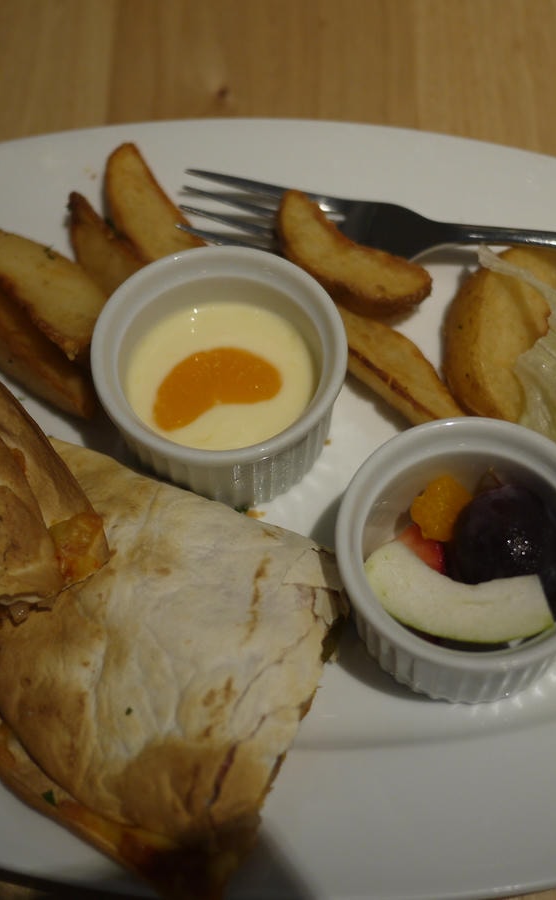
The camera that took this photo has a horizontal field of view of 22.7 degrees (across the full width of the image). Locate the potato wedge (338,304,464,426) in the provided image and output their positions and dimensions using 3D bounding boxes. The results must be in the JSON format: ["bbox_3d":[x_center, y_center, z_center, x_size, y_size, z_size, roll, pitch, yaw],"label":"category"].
[{"bbox_3d":[0.031,-0.026,0.394,0.018,0.018,0.057,-39,66,-18],"label":"potato wedge"}]

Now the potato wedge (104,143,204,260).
[{"bbox_3d":[-0.032,-0.070,0.409,0.021,0.020,0.046,-32,79,-15],"label":"potato wedge"}]

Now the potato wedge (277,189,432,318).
[{"bbox_3d":[0.022,-0.058,0.396,0.049,0.020,0.020,33,67,9],"label":"potato wedge"}]

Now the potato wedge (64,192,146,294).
[{"bbox_3d":[-0.046,-0.057,0.406,0.019,0.020,0.046,-38,78,-17],"label":"potato wedge"}]

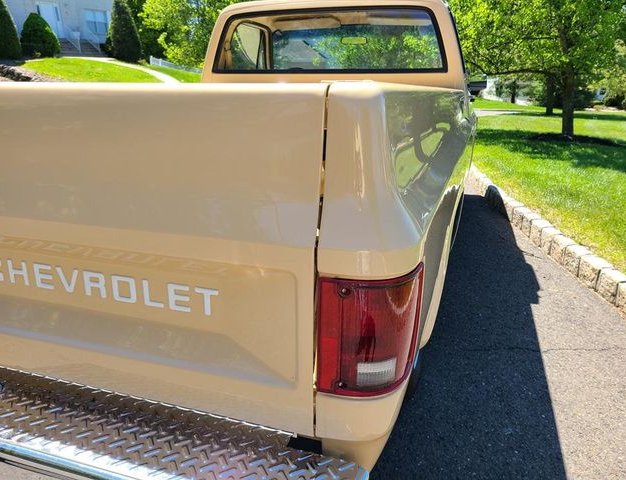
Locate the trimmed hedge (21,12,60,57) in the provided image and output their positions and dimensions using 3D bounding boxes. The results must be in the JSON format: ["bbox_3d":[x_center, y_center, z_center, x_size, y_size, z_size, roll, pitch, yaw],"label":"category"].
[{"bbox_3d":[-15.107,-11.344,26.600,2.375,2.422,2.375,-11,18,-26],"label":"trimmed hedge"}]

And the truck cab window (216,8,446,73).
[{"bbox_3d":[0.067,-1.300,3.171,1.597,0.377,0.090,6,10,18],"label":"truck cab window"}]

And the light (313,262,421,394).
[{"bbox_3d":[0.103,0.164,0.869,0.161,0.224,0.119,6,18,18],"label":"light"}]

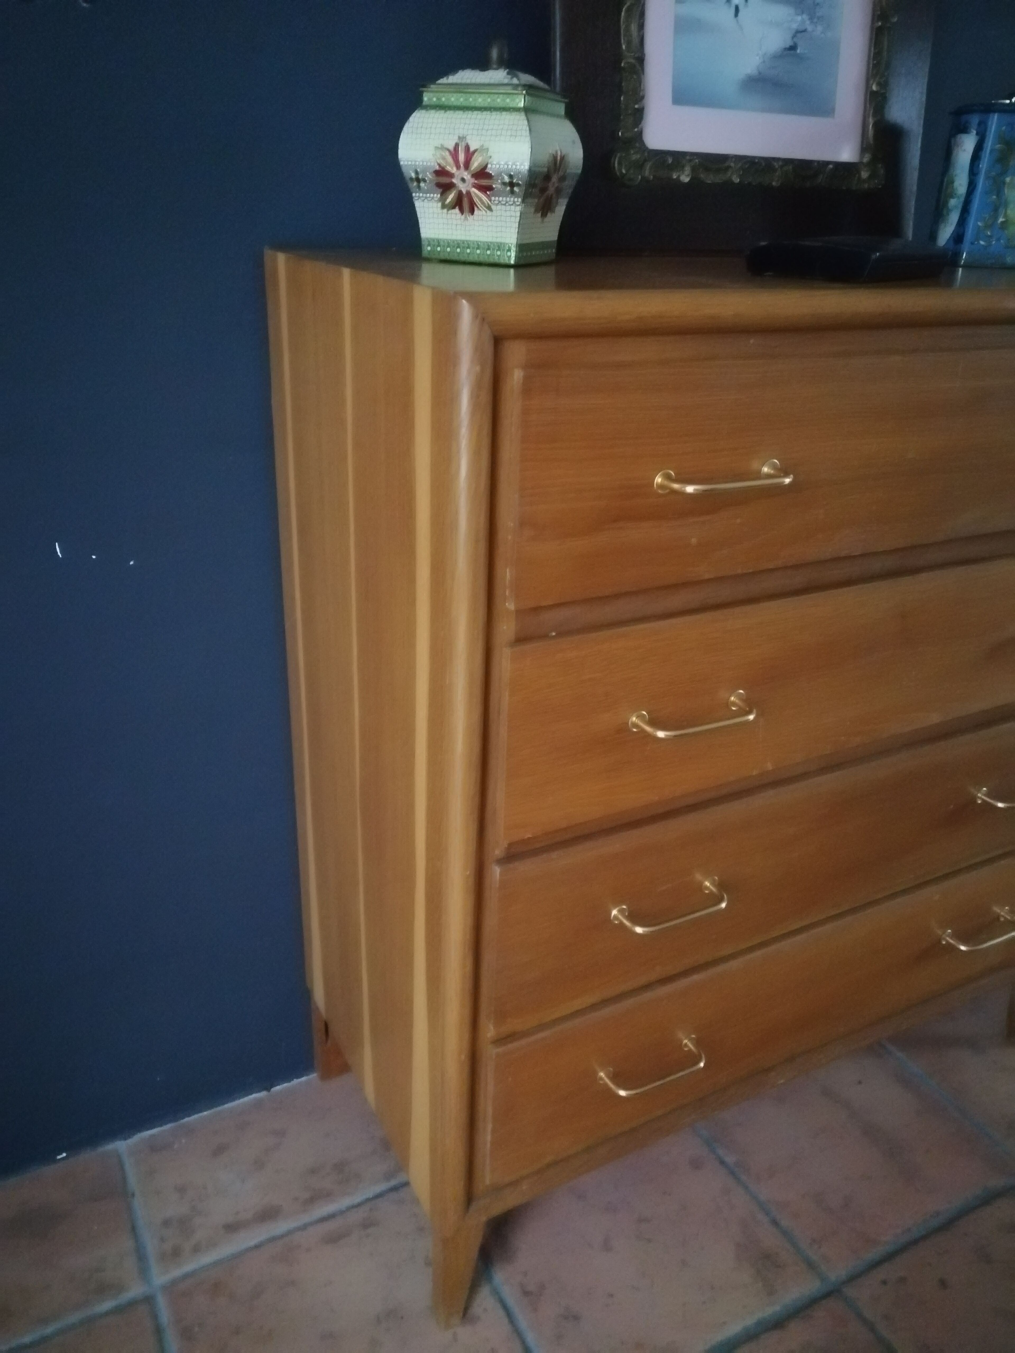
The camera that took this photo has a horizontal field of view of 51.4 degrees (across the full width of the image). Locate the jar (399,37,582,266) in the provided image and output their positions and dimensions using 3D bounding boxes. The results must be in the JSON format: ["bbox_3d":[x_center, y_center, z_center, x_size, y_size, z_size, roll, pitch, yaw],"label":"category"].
[{"bbox_3d":[-0.012,-0.470,0.951,0.125,0.176,0.125,12,26,20],"label":"jar"}]

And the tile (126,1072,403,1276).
[{"bbox_3d":[-0.278,0.577,1.262,0.308,0.012,0.200,-11,27,-26],"label":"tile"}]

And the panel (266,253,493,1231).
[{"bbox_3d":[-0.125,0.072,0.981,0.034,0.844,0.389,-11,28,-27],"label":"panel"}]

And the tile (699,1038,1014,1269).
[{"bbox_3d":[0.413,0.570,1.335,0.307,0.012,0.307,-11,27,-26],"label":"tile"}]

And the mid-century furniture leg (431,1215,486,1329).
[{"bbox_3d":[-0.051,0.589,1.055,0.047,0.152,0.033,-11,28,-27],"label":"mid-century furniture leg"}]

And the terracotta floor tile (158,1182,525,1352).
[{"bbox_3d":[-0.152,0.677,1.050,0.308,0.012,0.307,-11,27,-26],"label":"terracotta floor tile"}]

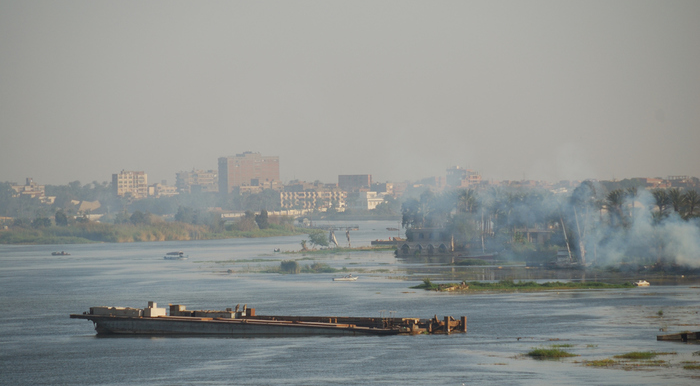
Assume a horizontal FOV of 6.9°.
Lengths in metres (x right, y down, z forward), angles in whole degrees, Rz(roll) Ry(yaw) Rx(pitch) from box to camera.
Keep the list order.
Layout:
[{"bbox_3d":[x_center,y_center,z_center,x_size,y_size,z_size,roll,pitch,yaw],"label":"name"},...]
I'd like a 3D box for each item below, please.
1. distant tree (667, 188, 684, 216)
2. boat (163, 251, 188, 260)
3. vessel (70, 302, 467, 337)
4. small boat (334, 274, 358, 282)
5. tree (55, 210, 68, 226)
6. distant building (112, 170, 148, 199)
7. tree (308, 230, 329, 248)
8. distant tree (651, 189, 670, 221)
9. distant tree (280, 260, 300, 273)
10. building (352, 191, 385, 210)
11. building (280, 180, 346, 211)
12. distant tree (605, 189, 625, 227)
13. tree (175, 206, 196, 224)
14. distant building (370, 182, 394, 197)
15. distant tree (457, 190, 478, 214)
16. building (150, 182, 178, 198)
[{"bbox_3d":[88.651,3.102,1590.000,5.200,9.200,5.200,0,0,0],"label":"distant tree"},{"bbox_3d":[-47.390,17.083,1590.000,6.600,2.300,1.900,0,0,0],"label":"boat"},{"bbox_3d":[-11.140,17.231,798.000,53.500,4.800,9.000,0,0,8],"label":"vessel"},{"bbox_3d":[-0.954,17.927,1238.000,5.600,1.500,1.600,0,0,5],"label":"small boat"},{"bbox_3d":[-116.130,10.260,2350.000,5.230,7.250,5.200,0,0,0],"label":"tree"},{"bbox_3d":[-156.210,-2.840,4150.000,21.500,24.880,15.000,0,0,-14],"label":"distant building"},{"bbox_3d":[-9.660,14.570,1820.000,6.240,5.770,6.000,0,0,0],"label":"tree"},{"bbox_3d":[76.300,8.080,1430.000,4.160,17.880,4.400,0,0,0],"label":"distant tree"},{"bbox_3d":[-13.340,16.730,1320.000,4.520,3.170,4.200,0,0,0],"label":"distant tree"},{"bbox_3d":[10.774,4.726,3400.000,18.500,11.200,14.000,0,0,-5],"label":"building"},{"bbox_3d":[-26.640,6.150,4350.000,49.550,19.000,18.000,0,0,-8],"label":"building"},{"bbox_3d":[65.300,8.140,1440.000,4.560,18.010,4.600,0,0,0],"label":"distant tree"},{"bbox_3d":[-70.440,9.850,2500.000,9.420,8.990,8.500,0,0,0],"label":"tree"},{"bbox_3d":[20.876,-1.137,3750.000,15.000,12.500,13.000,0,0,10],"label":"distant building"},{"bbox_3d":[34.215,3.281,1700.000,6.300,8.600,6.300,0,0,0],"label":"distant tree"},{"bbox_3d":[-124.589,-1.682,3900.000,20.000,12.000,14.000,0,0,-5],"label":"building"}]

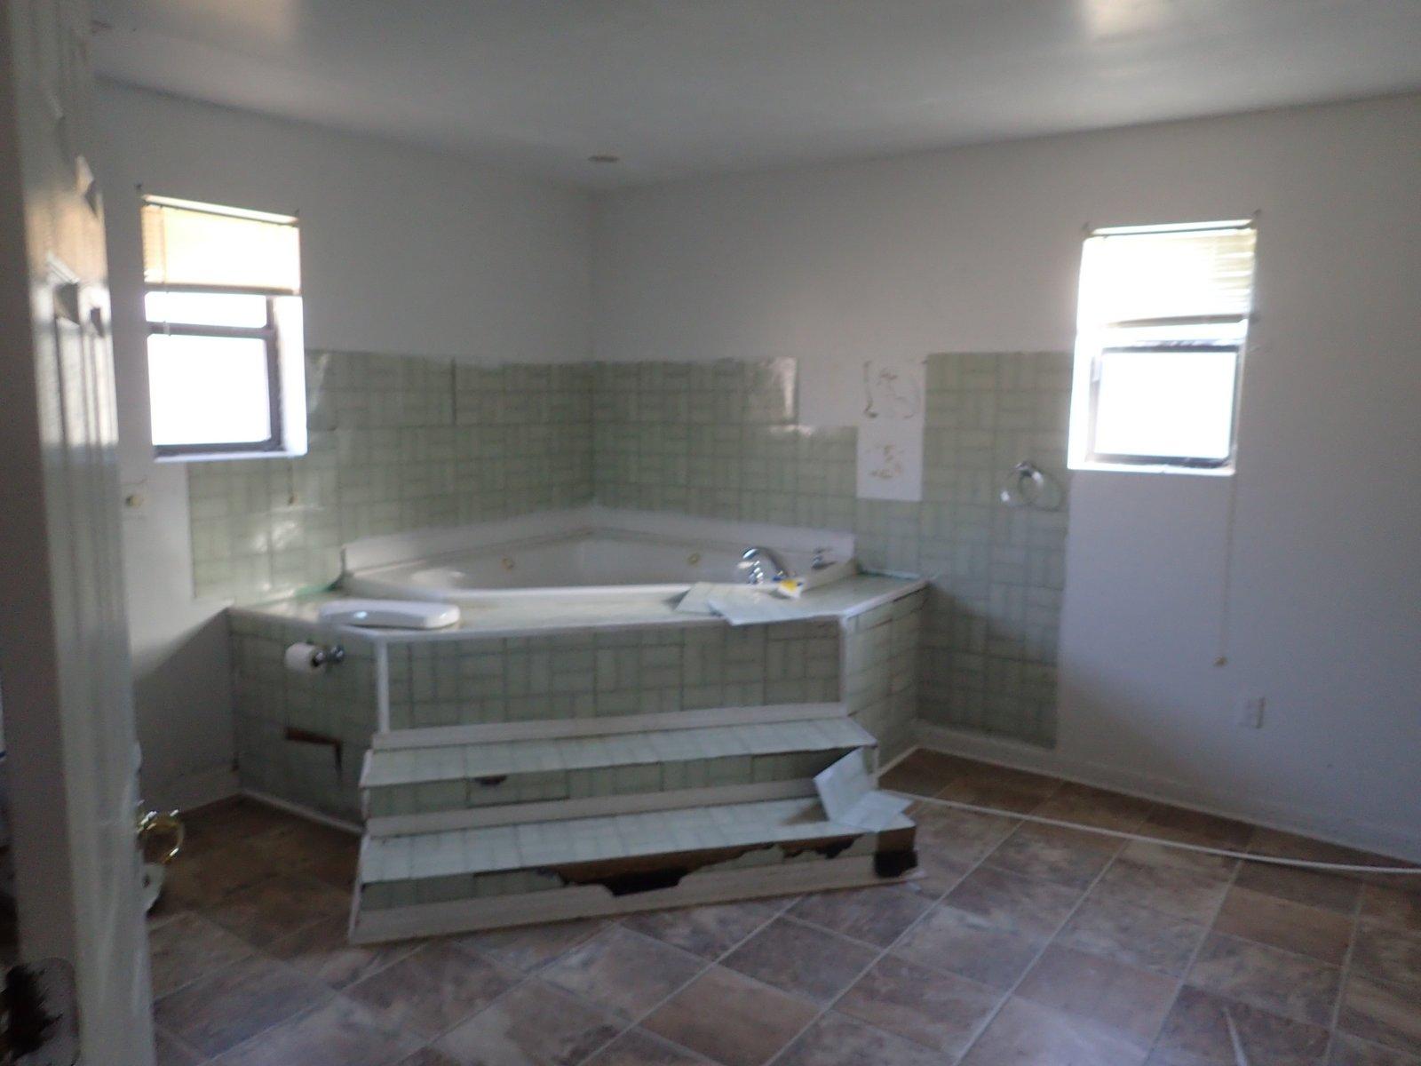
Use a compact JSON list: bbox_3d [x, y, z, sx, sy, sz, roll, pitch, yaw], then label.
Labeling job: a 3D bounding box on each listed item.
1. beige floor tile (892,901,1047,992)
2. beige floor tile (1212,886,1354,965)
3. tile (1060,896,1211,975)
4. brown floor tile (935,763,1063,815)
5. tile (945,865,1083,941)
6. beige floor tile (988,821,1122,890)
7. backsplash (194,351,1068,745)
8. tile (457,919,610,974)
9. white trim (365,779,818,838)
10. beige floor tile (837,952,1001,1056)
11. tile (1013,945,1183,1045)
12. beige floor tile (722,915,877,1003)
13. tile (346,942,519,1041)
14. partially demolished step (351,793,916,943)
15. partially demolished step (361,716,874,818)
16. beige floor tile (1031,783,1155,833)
[{"bbox_3d":[0.713,1.131,2.802,0.328,0.010,0.328,7,10,35],"label":"beige floor tile"},{"bbox_3d":[1.645,1.125,2.956,0.328,0.010,0.328,7,10,35],"label":"beige floor tile"},{"bbox_3d":[1.179,1.128,2.879,0.328,0.010,0.328,7,10,35],"label":"tile"},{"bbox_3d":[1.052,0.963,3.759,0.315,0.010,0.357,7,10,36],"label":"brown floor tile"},{"bbox_3d":[0.889,1.071,3.005,0.315,0.010,0.315,7,10,36],"label":"tile"},{"bbox_3d":[1.083,1.036,3.263,0.315,0.010,0.315,7,10,36],"label":"beige floor tile"},{"bbox_3d":[-0.238,0.081,3.730,2.365,1.510,2.077,7,10,35],"label":"backsplash"},{"bbox_3d":[-0.491,1.106,2.841,0.328,0.010,0.328,7,10,35],"label":"tile"},{"bbox_3d":[-0.236,0.854,3.208,1.587,0.060,0.020,-1,8,-15],"label":"white trim"},{"bbox_3d":[0.500,1.142,2.488,0.315,0.010,0.315,7,10,36],"label":"beige floor tile"},{"bbox_3d":[0.955,1.137,2.555,0.315,0.010,0.315,7,10,36],"label":"tile"},{"bbox_3d":[0.240,1.111,2.680,0.315,0.010,0.315,7,10,36],"label":"beige floor tile"},{"bbox_3d":[-0.670,1.120,2.548,0.315,0.010,0.315,7,10,36],"label":"tile"},{"bbox_3d":[-0.192,0.963,3.016,1.595,0.175,0.260,-1,9,-14],"label":"partially demolished step"},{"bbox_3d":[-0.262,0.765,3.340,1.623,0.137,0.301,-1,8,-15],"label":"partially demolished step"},{"bbox_3d":[1.394,1.008,3.744,0.328,0.010,0.328,7,10,35],"label":"beige floor tile"}]

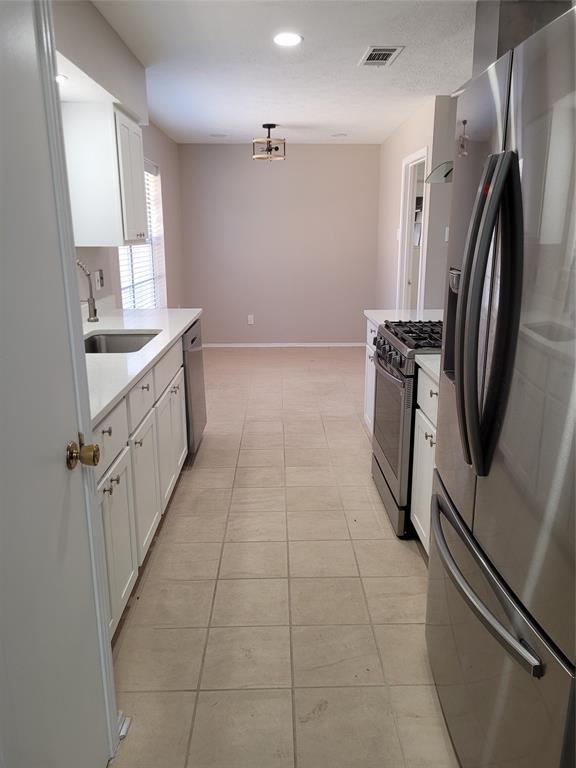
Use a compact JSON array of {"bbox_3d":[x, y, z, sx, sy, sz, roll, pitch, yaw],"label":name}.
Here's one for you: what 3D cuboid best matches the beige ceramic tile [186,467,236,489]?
[{"bbox_3d":[-0.472,0.571,3.485,0.302,0.010,0.302,-1,15,-1],"label":"beige ceramic tile"}]

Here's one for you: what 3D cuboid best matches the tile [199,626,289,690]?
[{"bbox_3d":[-0.139,0.955,2.018,0.302,0.012,0.302,-1,15,-1],"label":"tile"}]

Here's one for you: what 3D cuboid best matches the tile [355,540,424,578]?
[{"bbox_3d":[0.458,0.785,2.602,0.299,0.010,0.299,-1,15,-1],"label":"tile"}]

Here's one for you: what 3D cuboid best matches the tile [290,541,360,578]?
[{"bbox_3d":[0.154,0.789,2.597,0.299,0.010,0.299,-1,15,-1],"label":"tile"}]

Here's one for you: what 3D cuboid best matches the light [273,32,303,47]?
[{"bbox_3d":[0.000,-1.905,3.185,0.175,0.025,0.175,-1,15,-1],"label":"light"}]

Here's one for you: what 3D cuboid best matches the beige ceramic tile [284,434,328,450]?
[{"bbox_3d":[0.125,0.407,4.073,0.299,0.010,0.299,-1,15,-1],"label":"beige ceramic tile"}]

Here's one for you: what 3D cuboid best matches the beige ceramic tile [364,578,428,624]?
[{"bbox_3d":[0.464,0.866,2.310,0.301,0.012,0.300,-1,15,-1],"label":"beige ceramic tile"}]

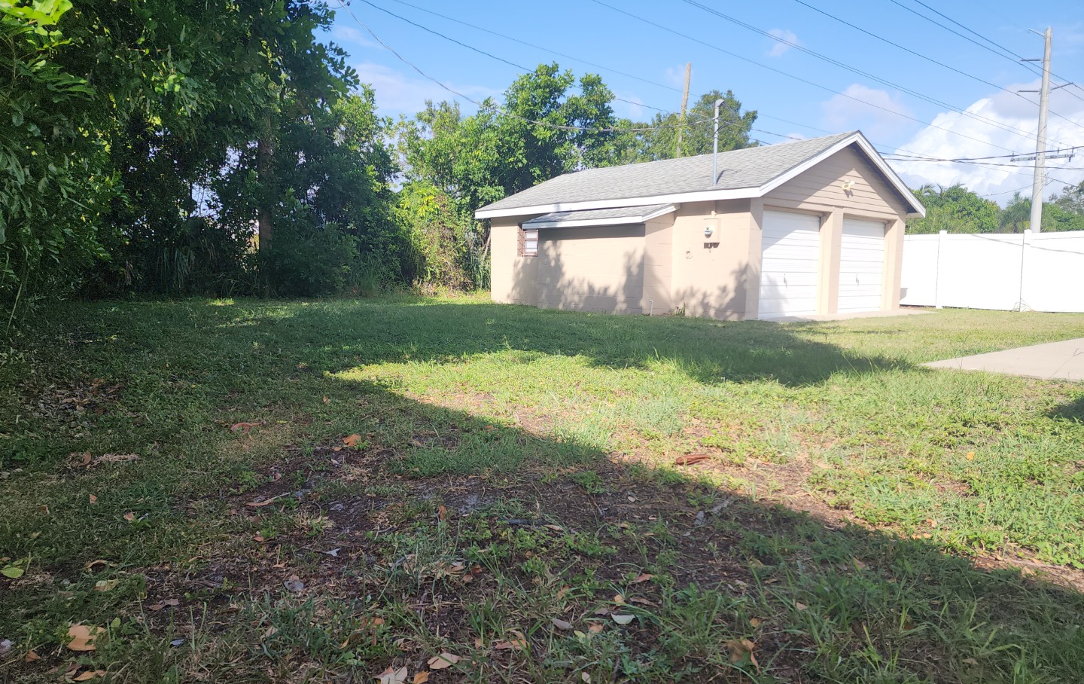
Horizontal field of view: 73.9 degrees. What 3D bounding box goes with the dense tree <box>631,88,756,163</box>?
[{"bbox_3d":[6.287,-6.389,30.498,5.700,8.370,5.400,1,6,0],"label":"dense tree"}]

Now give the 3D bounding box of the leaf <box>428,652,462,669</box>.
[{"bbox_3d":[-0.231,0.753,1.701,0.085,0.020,0.055,-1,6,-17],"label":"leaf"}]

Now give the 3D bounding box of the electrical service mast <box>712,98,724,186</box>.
[{"bbox_3d":[3.213,-3.608,13.133,0.190,1.620,0.100,1,6,6],"label":"electrical service mast"}]

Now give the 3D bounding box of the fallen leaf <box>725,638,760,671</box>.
[{"bbox_3d":[0.496,0.757,1.761,0.075,0.030,0.070,3,6,17],"label":"fallen leaf"}]

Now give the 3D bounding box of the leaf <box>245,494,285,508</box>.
[{"bbox_3d":[-1.099,0.622,2.855,0.140,0.020,0.040,-3,7,-30],"label":"leaf"}]

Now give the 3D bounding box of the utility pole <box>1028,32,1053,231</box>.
[{"bbox_3d":[27.773,-10.075,40.141,0.520,14.350,0.520,1,6,0],"label":"utility pole"}]

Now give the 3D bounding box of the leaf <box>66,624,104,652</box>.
[{"bbox_3d":[-1.136,0.731,1.786,0.085,0.020,0.080,-1,6,-17],"label":"leaf"}]

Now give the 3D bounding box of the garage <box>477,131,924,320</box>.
[{"bbox_3d":[3.366,-2.708,17.507,6.740,3.620,8.550,-4,8,-39],"label":"garage"}]

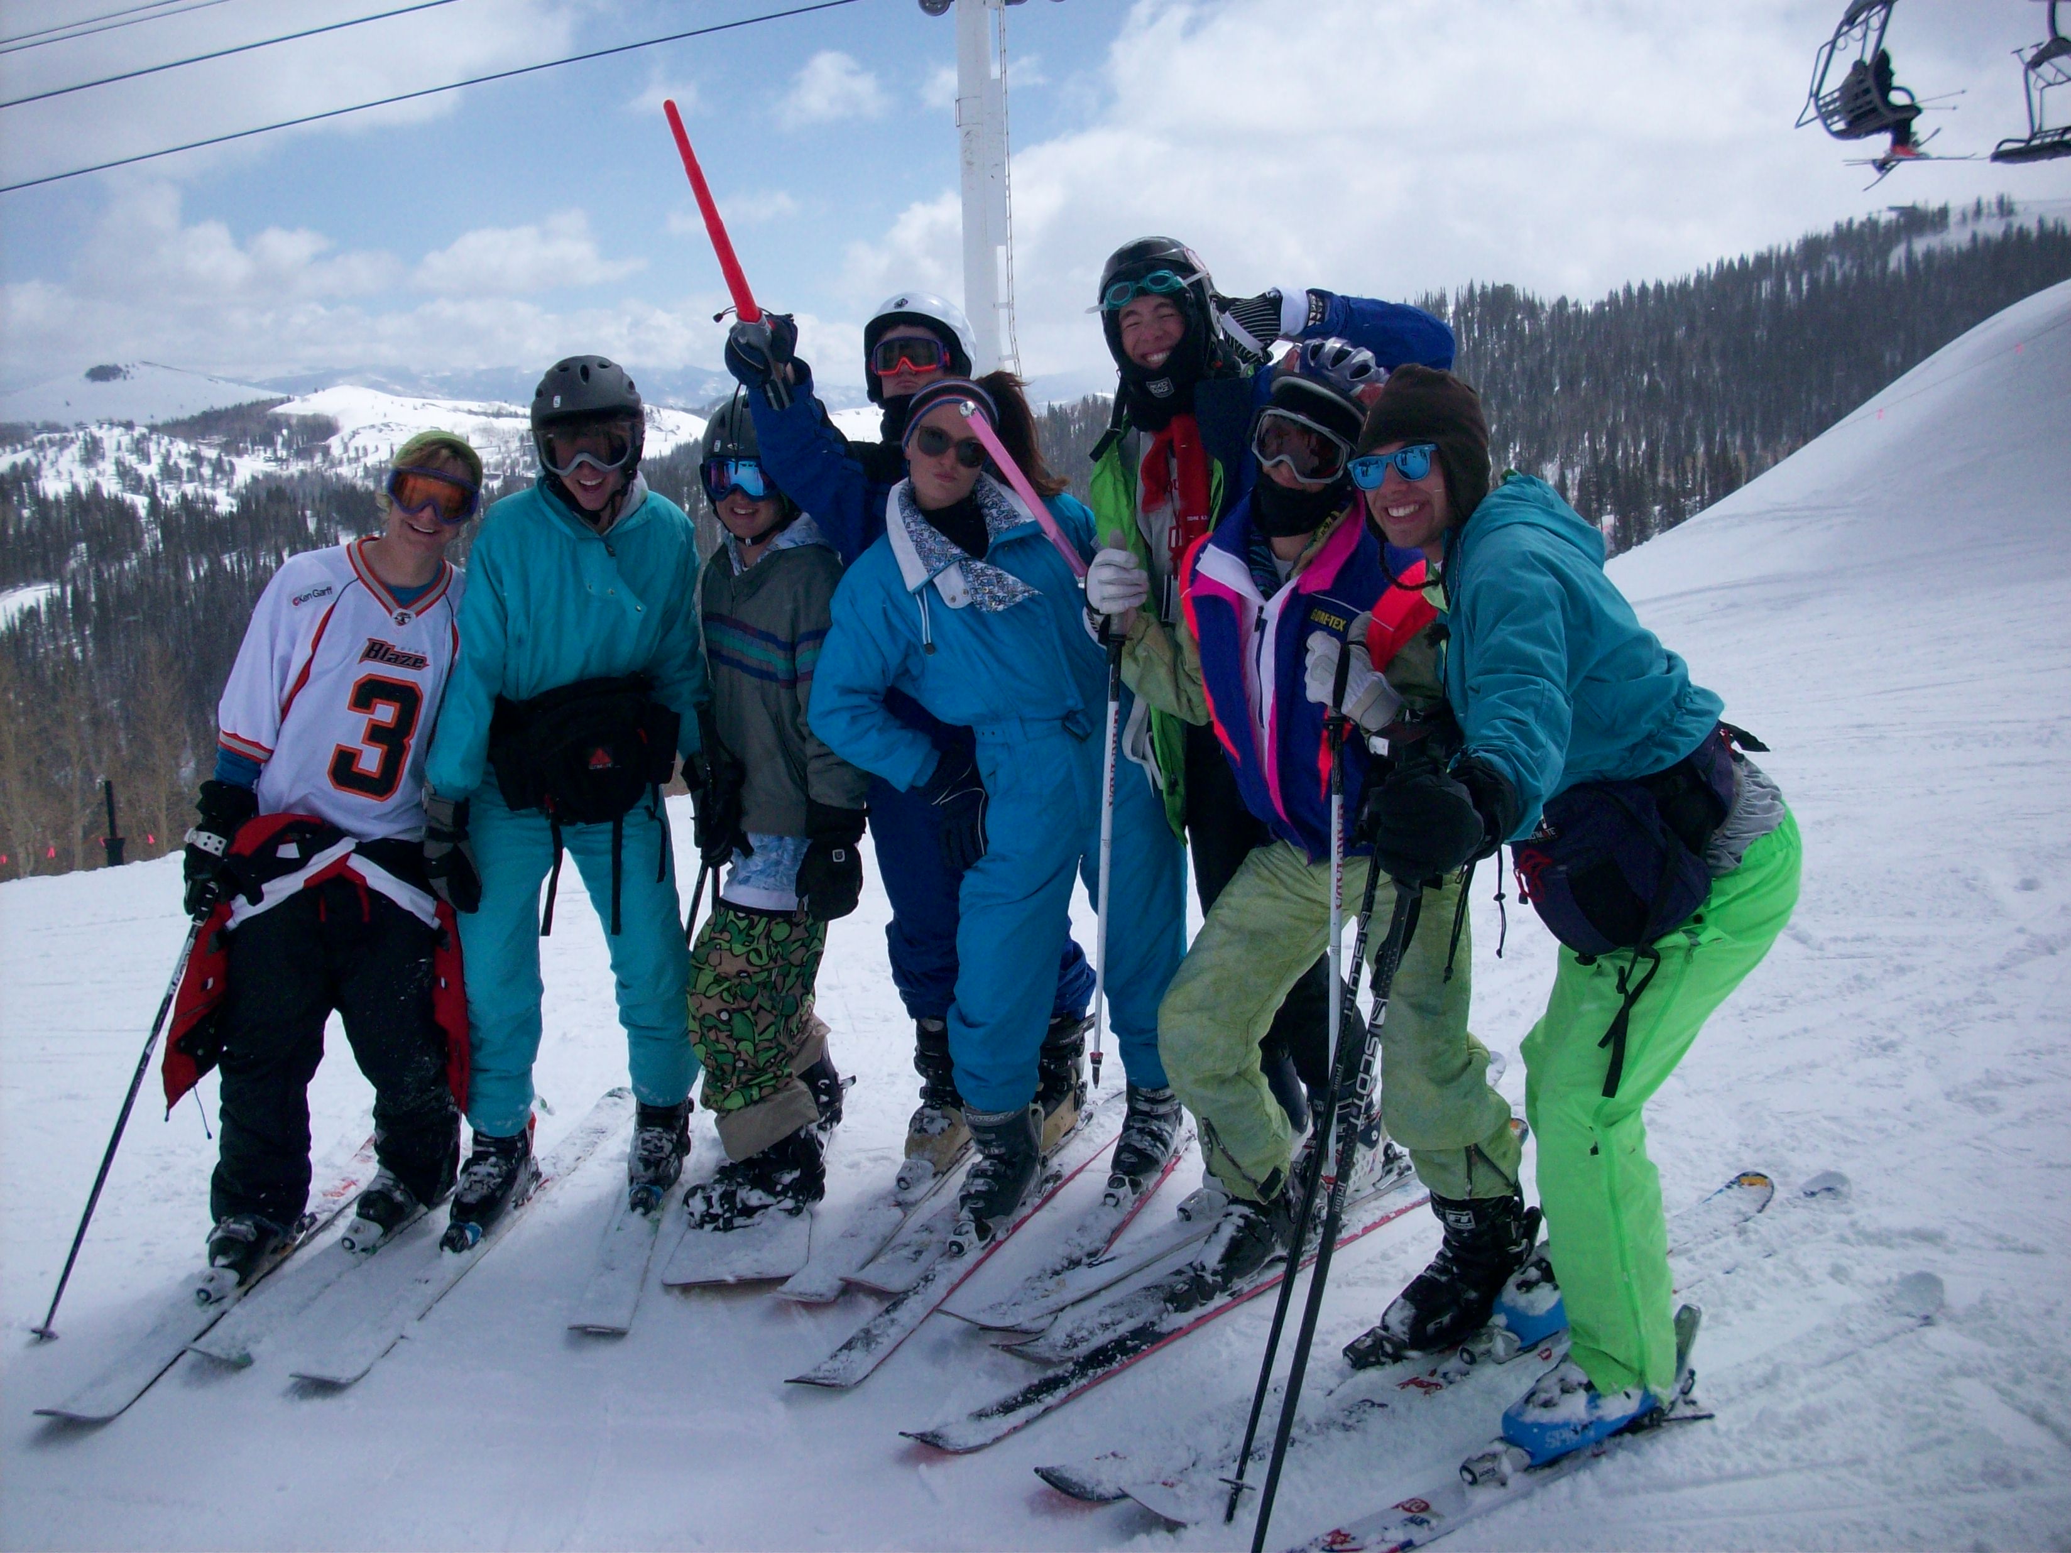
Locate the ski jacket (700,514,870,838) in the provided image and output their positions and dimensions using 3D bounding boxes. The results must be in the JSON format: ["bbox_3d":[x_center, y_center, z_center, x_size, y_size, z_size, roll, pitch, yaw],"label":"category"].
[{"bbox_3d":[-0.505,-0.216,4.448,0.420,0.660,0.320,4,12,29],"label":"ski jacket"}]

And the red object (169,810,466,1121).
[{"bbox_3d":[-1.413,0.362,4.360,0.550,0.540,0.320,-1,9,-2],"label":"red object"}]

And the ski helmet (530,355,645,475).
[{"bbox_3d":[-0.890,-0.725,4.420,0.225,0.235,0.270,-2,24,-8],"label":"ski helmet"}]

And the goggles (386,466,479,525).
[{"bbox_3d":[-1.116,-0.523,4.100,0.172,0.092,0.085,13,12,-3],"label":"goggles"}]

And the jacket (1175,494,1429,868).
[{"bbox_3d":[0.490,-0.171,4.000,0.450,0.650,0.300,4,20,17],"label":"jacket"}]

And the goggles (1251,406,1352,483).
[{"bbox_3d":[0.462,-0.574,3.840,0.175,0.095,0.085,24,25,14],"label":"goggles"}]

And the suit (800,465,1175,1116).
[{"bbox_3d":[-0.049,0.009,4.317,0.690,1.240,0.460,0,10,10],"label":"suit"}]

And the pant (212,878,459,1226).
[{"bbox_3d":[-1.470,0.556,4.650,0.480,0.750,0.340,-2,8,-5],"label":"pant"}]

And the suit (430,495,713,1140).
[{"bbox_3d":[-1.002,0.064,4.720,0.570,1.390,0.340,-2,8,-6],"label":"suit"}]

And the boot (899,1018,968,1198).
[{"bbox_3d":[-0.202,0.677,4.910,0.120,0.300,0.310,3,10,22],"label":"boot"}]

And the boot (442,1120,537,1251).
[{"bbox_3d":[-1.130,0.751,4.619,0.120,0.280,0.310,1,9,10],"label":"boot"}]

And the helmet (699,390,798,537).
[{"bbox_3d":[-0.619,-0.686,4.800,0.215,0.270,0.265,1,12,-2],"label":"helmet"}]

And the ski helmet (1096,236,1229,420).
[{"bbox_3d":[0.262,-0.905,4.450,0.230,0.285,0.270,-13,6,17],"label":"ski helmet"}]

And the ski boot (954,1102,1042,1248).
[{"bbox_3d":[-0.070,0.752,4.562,0.115,0.260,0.290,3,10,22],"label":"ski boot"}]

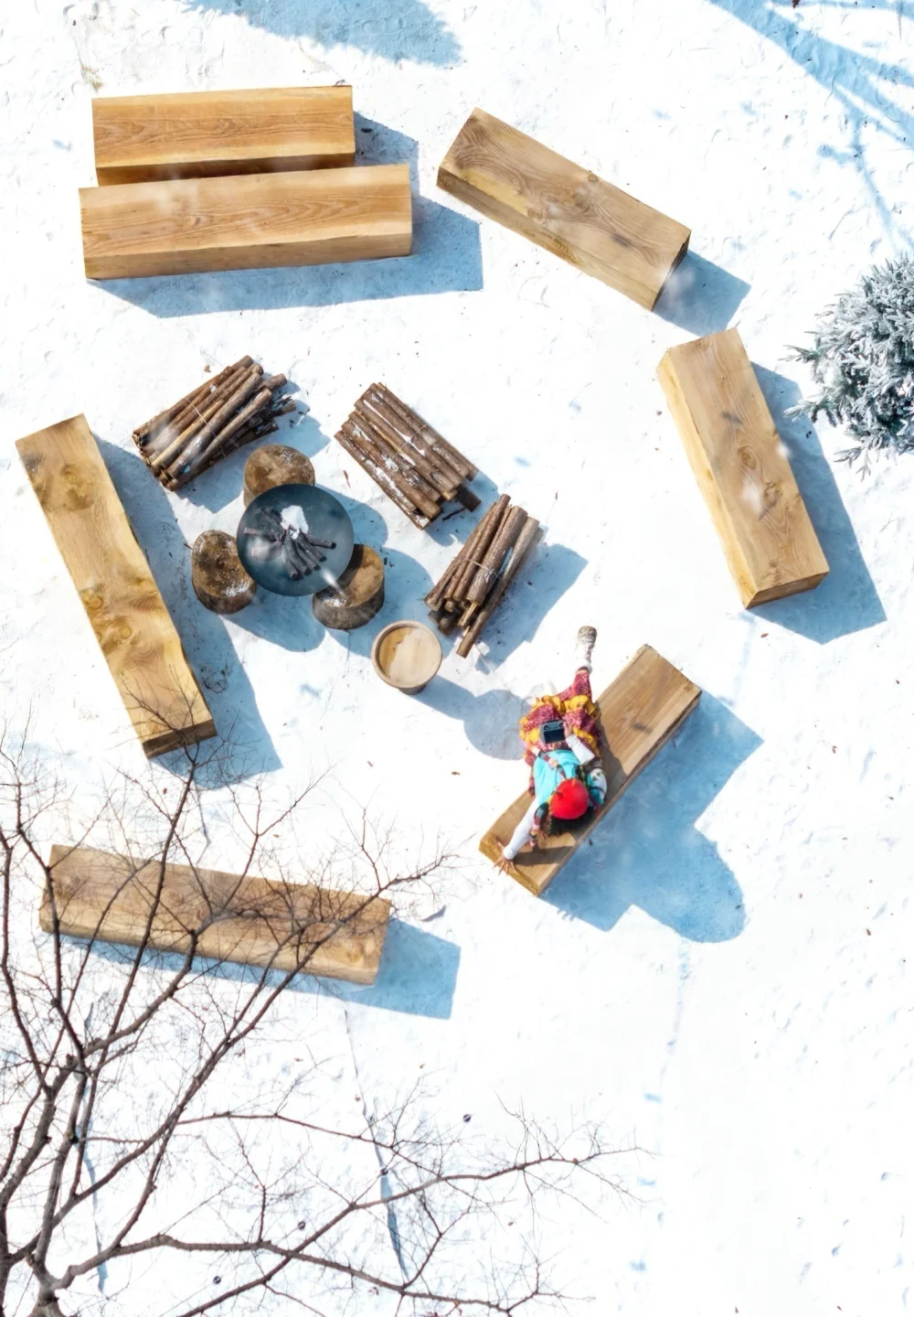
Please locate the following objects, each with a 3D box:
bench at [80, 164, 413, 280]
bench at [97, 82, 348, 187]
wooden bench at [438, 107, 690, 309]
[{"bbox_3d":[-1.478,-3.077,18.786,2.304,0.391,0.515,-5,75,-5],"label":"bench"},{"bbox_3d":[-1.646,-3.702,18.952,1.831,0.372,0.527,-4,75,-5],"label":"bench"},{"bbox_3d":[0.771,-3.201,18.988,1.794,0.348,0.533,31,75,5],"label":"wooden bench"}]

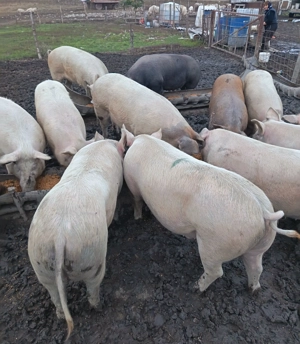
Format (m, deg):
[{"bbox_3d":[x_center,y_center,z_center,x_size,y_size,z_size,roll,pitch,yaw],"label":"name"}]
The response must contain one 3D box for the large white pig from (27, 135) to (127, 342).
[{"bbox_3d":[-0.353,0.187,1.898,0.410,0.760,1.383,2,33,3],"label":"large white pig"}]

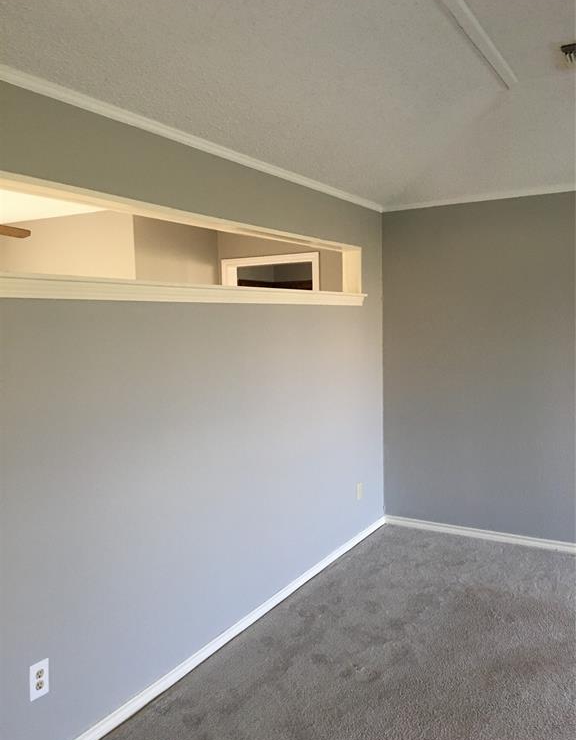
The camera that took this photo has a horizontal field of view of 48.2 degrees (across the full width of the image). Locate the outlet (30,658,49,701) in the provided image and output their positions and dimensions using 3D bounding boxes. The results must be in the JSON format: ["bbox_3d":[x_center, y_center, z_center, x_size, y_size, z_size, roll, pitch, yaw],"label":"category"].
[{"bbox_3d":[-0.841,1.053,2.187,0.009,0.122,0.075,2,5,30],"label":"outlet"}]

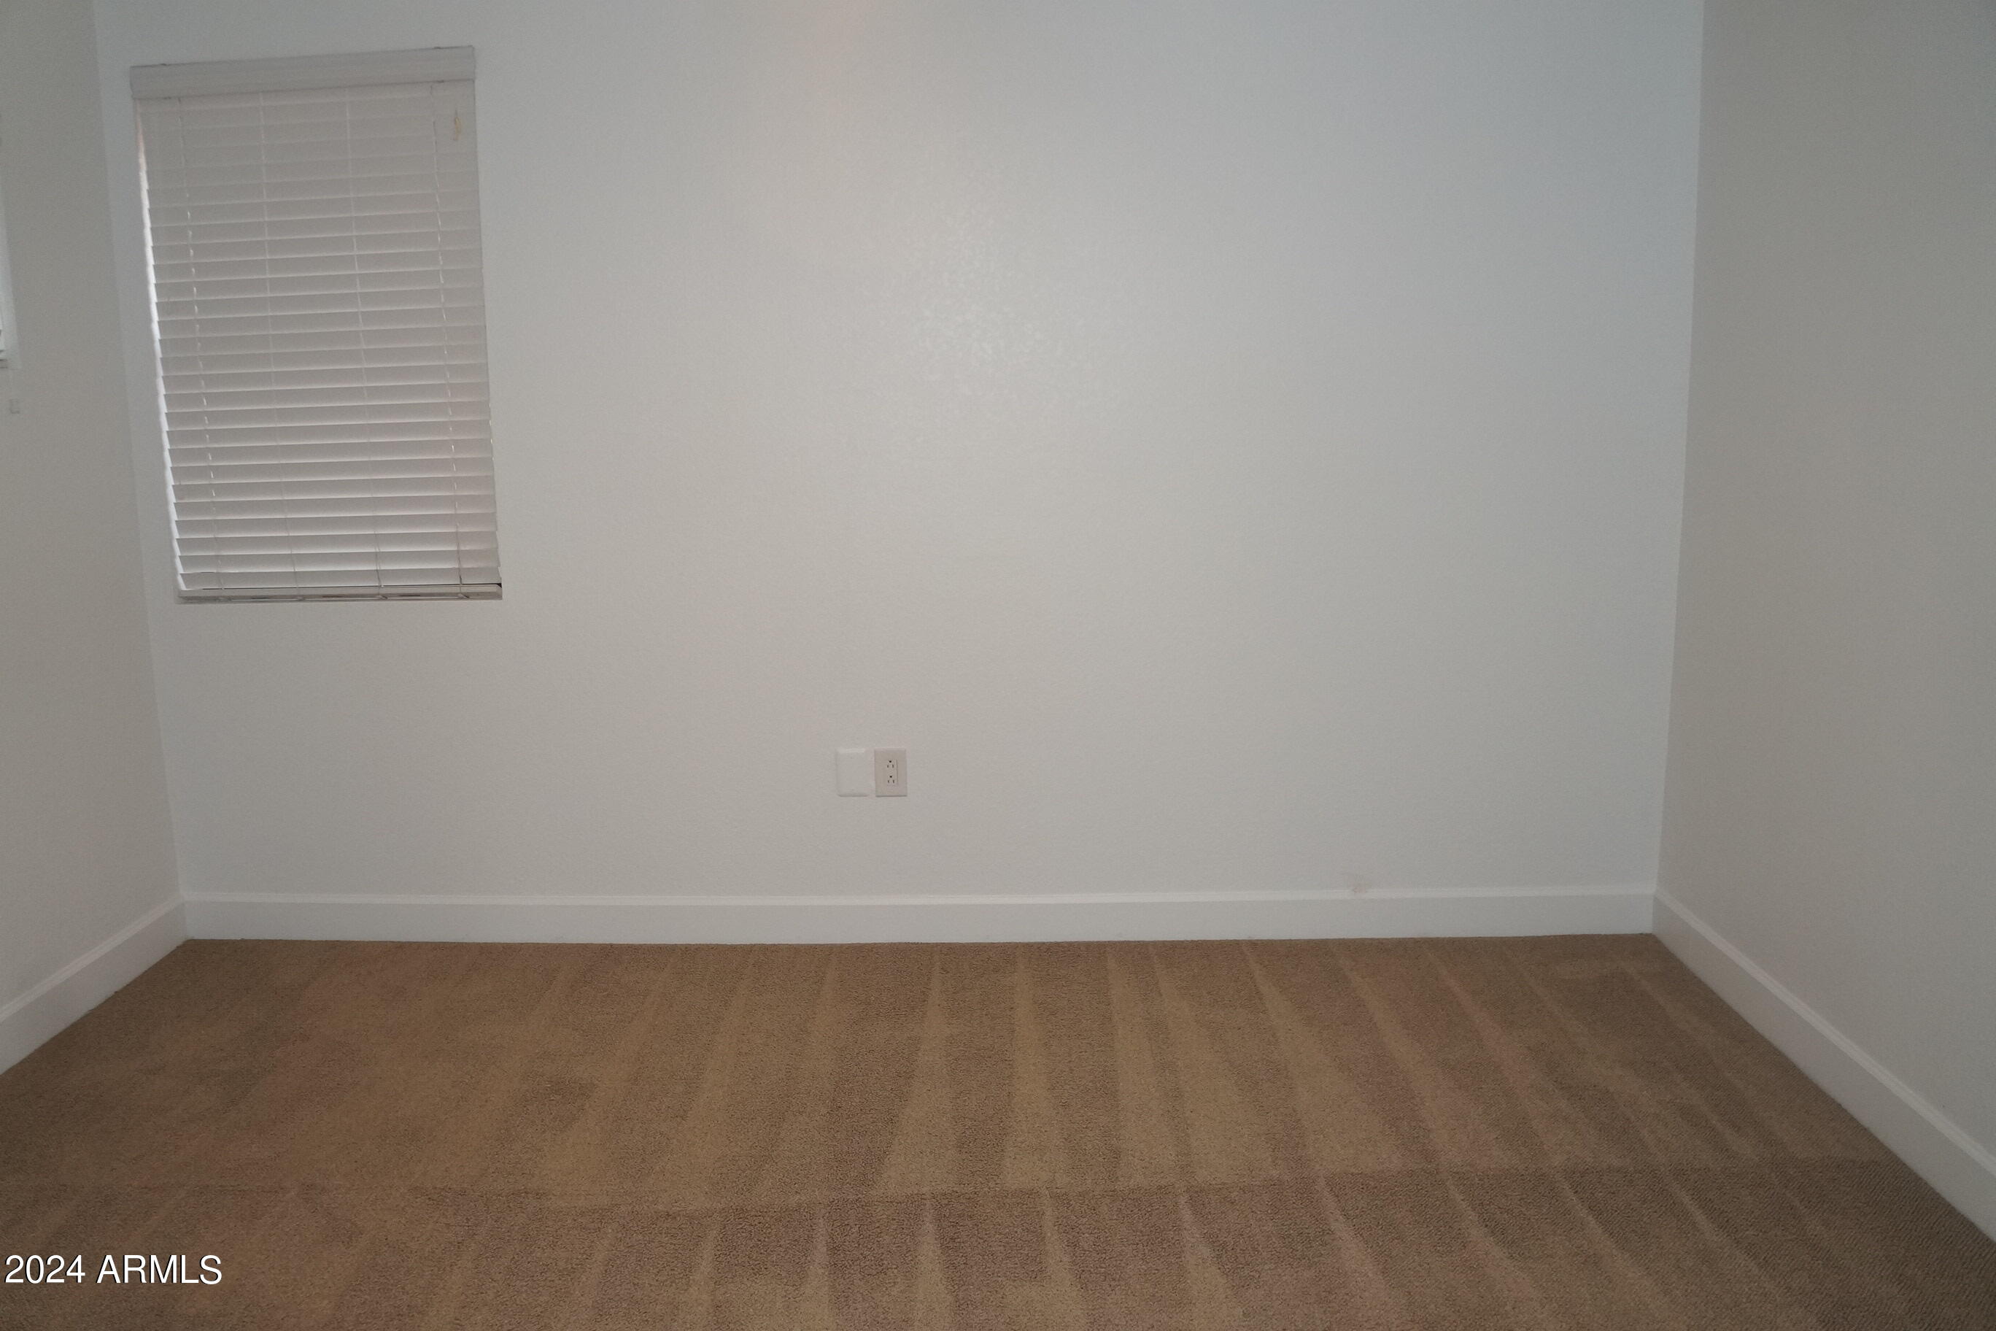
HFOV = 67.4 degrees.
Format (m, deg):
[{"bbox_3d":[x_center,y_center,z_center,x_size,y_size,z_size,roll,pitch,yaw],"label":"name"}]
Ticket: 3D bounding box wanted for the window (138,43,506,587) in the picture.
[{"bbox_3d":[-1.546,-0.749,3.419,0.775,1.216,0.070,-1,10,2],"label":"window"}]

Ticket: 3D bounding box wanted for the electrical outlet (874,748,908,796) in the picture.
[{"bbox_3d":[-0.253,0.257,3.550,0.075,0.118,0.009,-1,10,2],"label":"electrical outlet"}]

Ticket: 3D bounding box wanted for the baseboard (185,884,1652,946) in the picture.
[{"bbox_3d":[-0.215,0.606,3.606,3.550,0.127,0.016,-1,10,2],"label":"baseboard"}]

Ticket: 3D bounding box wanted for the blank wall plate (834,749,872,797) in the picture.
[{"bbox_3d":[-0.343,0.257,3.553,0.081,0.117,0.009,-1,10,2],"label":"blank wall plate"}]

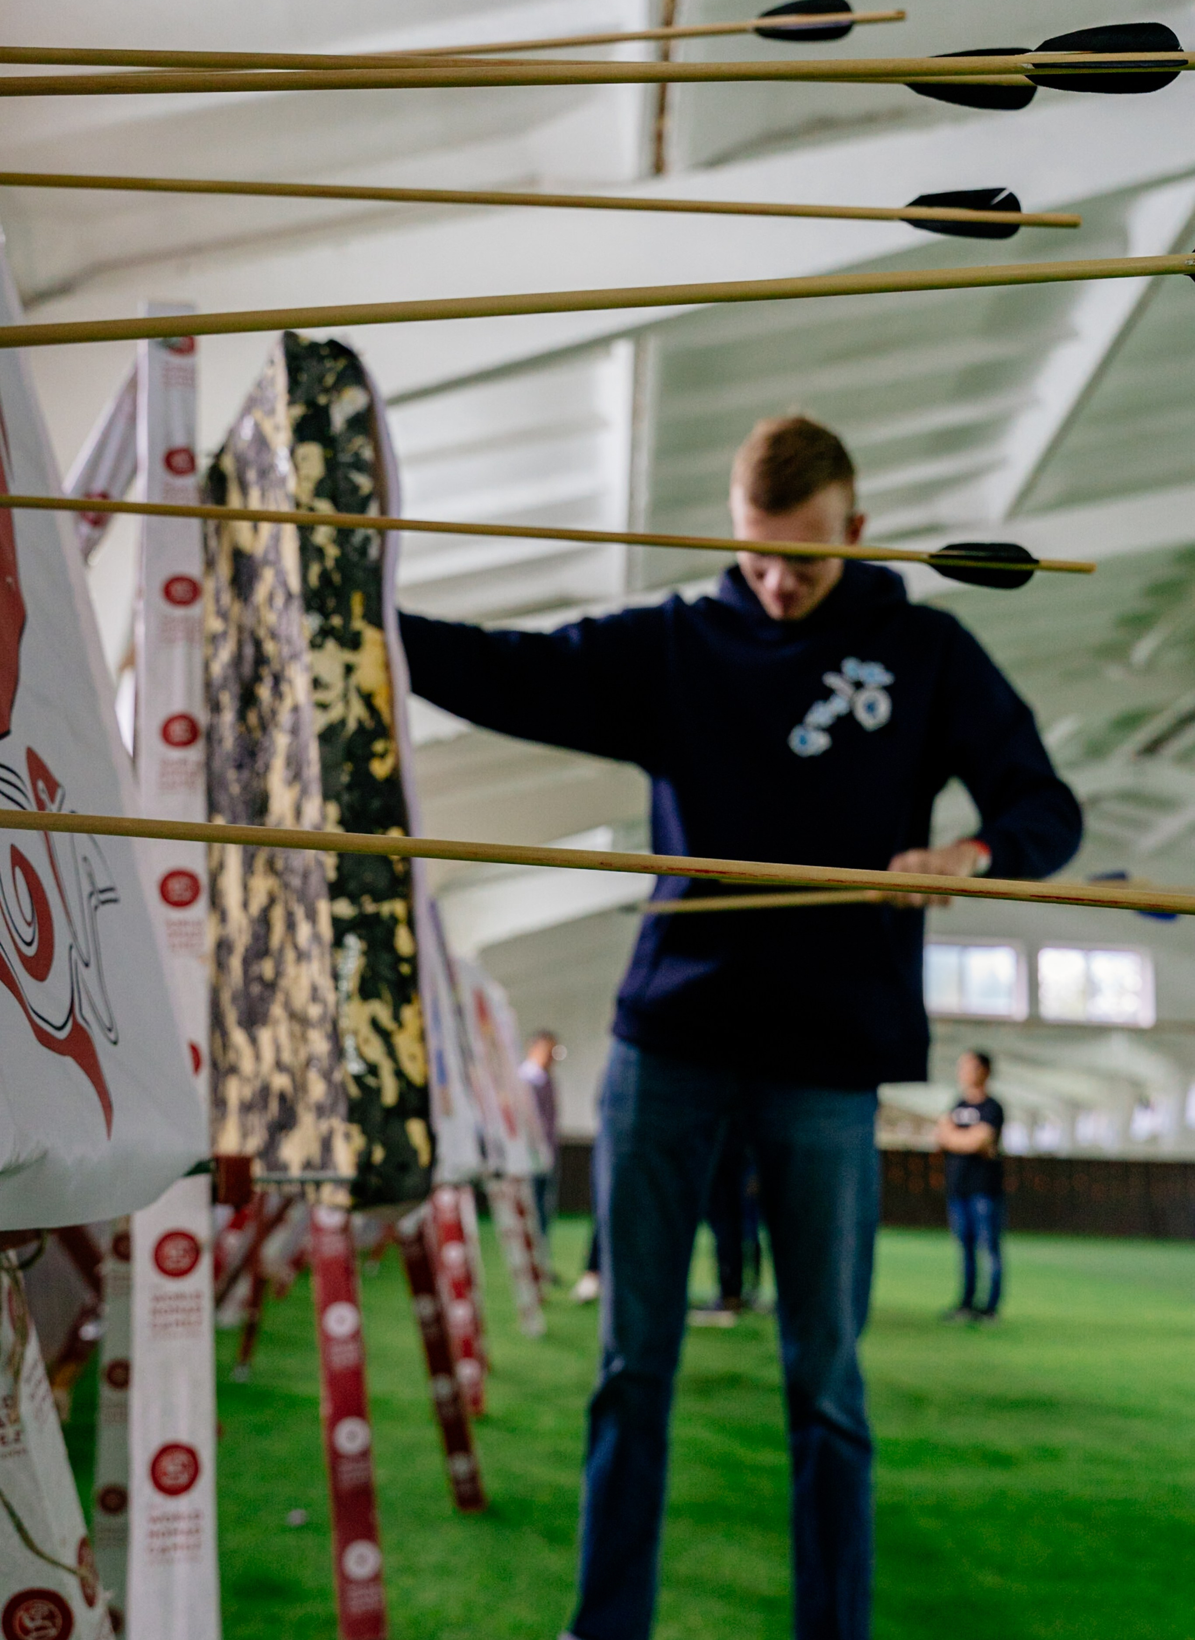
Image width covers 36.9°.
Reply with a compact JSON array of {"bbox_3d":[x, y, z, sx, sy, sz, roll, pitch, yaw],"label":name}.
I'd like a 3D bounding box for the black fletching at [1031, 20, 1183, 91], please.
[{"bbox_3d":[0.222,-0.332,0.780,0.068,0.031,0.030,-2,-12,-2],"label":"black fletching"}]

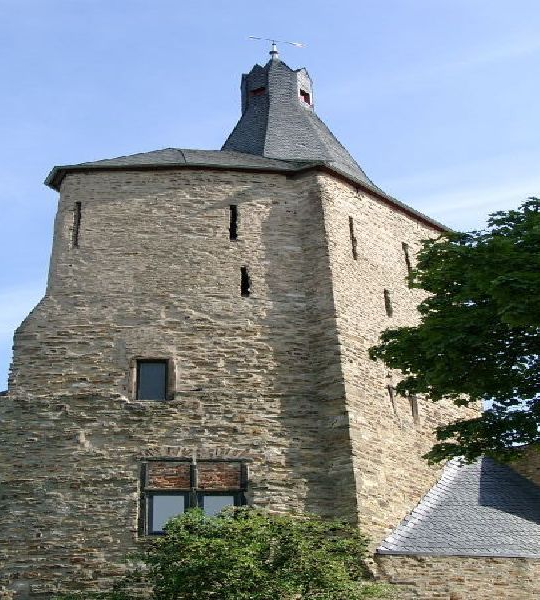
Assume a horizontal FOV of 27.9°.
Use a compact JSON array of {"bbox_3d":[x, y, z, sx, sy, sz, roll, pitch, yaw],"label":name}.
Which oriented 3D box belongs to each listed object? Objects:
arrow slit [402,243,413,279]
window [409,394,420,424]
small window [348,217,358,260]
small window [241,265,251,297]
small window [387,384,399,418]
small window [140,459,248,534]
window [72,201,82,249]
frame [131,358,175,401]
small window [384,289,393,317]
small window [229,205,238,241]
[{"bbox_3d":[3.191,-0.936,25.645,0.214,0.898,0.150,23,-42,-32],"label":"arrow slit"},{"bbox_3d":[3.014,2.357,23.063,0.206,0.665,0.150,23,-42,-32],"label":"window"},{"bbox_3d":[1.858,-1.378,24.633,0.136,1.242,0.150,23,-42,-32],"label":"small window"},{"bbox_3d":[-0.540,-0.358,23.516,0.173,0.768,0.150,1,-34,-5],"label":"small window"},{"bbox_3d":[2.515,2.139,22.722,0.168,0.747,0.150,23,-42,-32],"label":"small window"},{"bbox_3d":[-1.453,3.766,20.607,1.981,1.509,0.200,1,-34,-5],"label":"small window"},{"bbox_3d":[-4.256,-1.618,24.023,0.175,1.319,0.150,-1,-34,-3],"label":"window"},{"bbox_3d":[-2.355,1.643,21.962,0.902,0.989,0.180,1,-34,-5],"label":"frame"},{"bbox_3d":[2.617,0.092,24.319,0.165,0.756,0.150,23,-42,-32],"label":"small window"},{"bbox_3d":[-0.818,-1.697,24.408,0.169,1.001,0.150,1,-34,-5],"label":"small window"}]

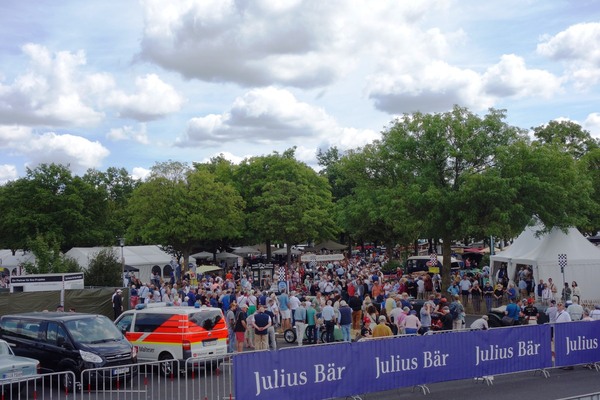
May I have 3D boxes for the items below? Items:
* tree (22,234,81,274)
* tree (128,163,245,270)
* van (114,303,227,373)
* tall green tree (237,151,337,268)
[{"bbox_3d":[-15.243,4.479,46.858,3.500,4.614,3.400,-1,-3,0],"label":"tree"},{"bbox_3d":[-7.708,2.092,51.965,8.004,9.572,7.800,-1,-3,0],"label":"tree"},{"bbox_3d":[-4.711,4.525,25.605,4.850,2.070,1.920,-3,-3,39],"label":"van"},{"bbox_3d":[-1.256,1.446,72.009,9.580,12.431,9.200,-1,-3,0],"label":"tall green tree"}]

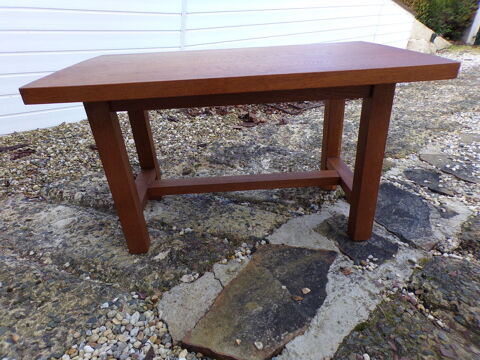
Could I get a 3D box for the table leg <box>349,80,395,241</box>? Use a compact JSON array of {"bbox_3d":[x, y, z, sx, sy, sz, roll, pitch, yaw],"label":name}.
[{"bbox_3d":[0.358,-0.045,0.922,0.053,0.488,0.055,-4,27,-1],"label":"table leg"}]

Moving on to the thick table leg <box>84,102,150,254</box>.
[{"bbox_3d":[-0.323,-0.002,0.908,0.053,0.481,0.055,-5,29,-1],"label":"thick table leg"}]

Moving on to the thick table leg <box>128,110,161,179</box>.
[{"bbox_3d":[-0.341,-0.146,1.190,0.053,0.484,0.055,-4,28,-1],"label":"thick table leg"}]

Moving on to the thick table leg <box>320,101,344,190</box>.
[{"bbox_3d":[0.339,-0.192,1.210,0.053,0.491,0.055,-4,27,-1],"label":"thick table leg"}]

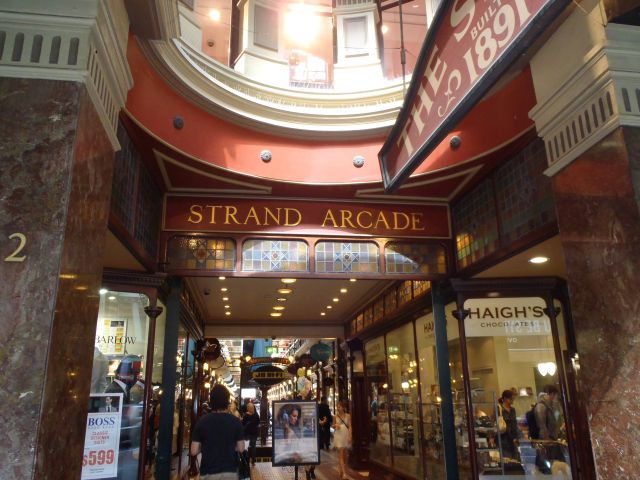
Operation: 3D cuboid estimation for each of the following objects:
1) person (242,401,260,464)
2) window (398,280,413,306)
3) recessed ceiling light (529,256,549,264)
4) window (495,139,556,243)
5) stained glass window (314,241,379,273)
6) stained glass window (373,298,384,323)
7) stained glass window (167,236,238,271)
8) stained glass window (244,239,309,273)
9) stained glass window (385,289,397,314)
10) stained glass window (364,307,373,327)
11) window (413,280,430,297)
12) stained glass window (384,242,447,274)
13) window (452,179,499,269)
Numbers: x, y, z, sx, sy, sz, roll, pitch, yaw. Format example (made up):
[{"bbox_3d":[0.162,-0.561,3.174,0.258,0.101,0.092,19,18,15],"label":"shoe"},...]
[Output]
[{"bbox_3d":[-1.836,5.169,13.881,0.480,1.620,0.320,1,-17,-8],"label":"person"},{"bbox_3d":[1.482,0.921,9.104,0.050,0.400,0.860,1,-17,-8],"label":"window"},{"bbox_3d":[2.654,0.248,6.273,0.190,0.050,0.190,1,-17,-8],"label":"recessed ceiling light"},{"bbox_3d":[2.238,-0.528,5.700,0.080,0.898,1.151,2,-17,-8],"label":"window"},{"bbox_3d":[0.396,0.238,7.337,0.929,0.473,0.080,2,-17,-8],"label":"stained glass window"},{"bbox_3d":[1.328,1.590,11.719,0.080,0.409,0.864,2,-17,-8],"label":"stained glass window"},{"bbox_3d":[-1.604,0.203,7.047,0.910,0.455,0.050,1,-17,-8],"label":"stained glass window"},{"bbox_3d":[-0.609,0.230,7.184,0.900,0.450,0.050,1,-17,-8],"label":"stained glass window"},{"bbox_3d":[1.471,1.293,10.759,0.080,0.399,0.907,2,-17,-8],"label":"stained glass window"},{"bbox_3d":[1.187,1.887,12.671,0.080,0.401,0.842,2,-17,-8],"label":"stained glass window"},{"bbox_3d":[1.612,0.647,8.215,0.050,0.400,0.860,1,-17,-8],"label":"window"},{"bbox_3d":[1.389,0.262,7.476,0.925,0.484,0.080,2,-17,-8],"label":"stained glass window"},{"bbox_3d":[2.050,-0.175,6.926,0.050,0.930,1.250,1,-17,-8],"label":"window"}]

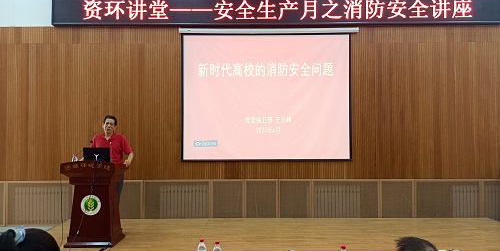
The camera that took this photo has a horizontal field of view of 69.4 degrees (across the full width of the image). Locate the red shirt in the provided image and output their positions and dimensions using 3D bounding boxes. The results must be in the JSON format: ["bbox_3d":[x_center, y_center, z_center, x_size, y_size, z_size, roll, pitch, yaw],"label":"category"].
[{"bbox_3d":[-2.071,0.389,5.400,0.600,0.580,0.300,0,-1,-3],"label":"red shirt"}]

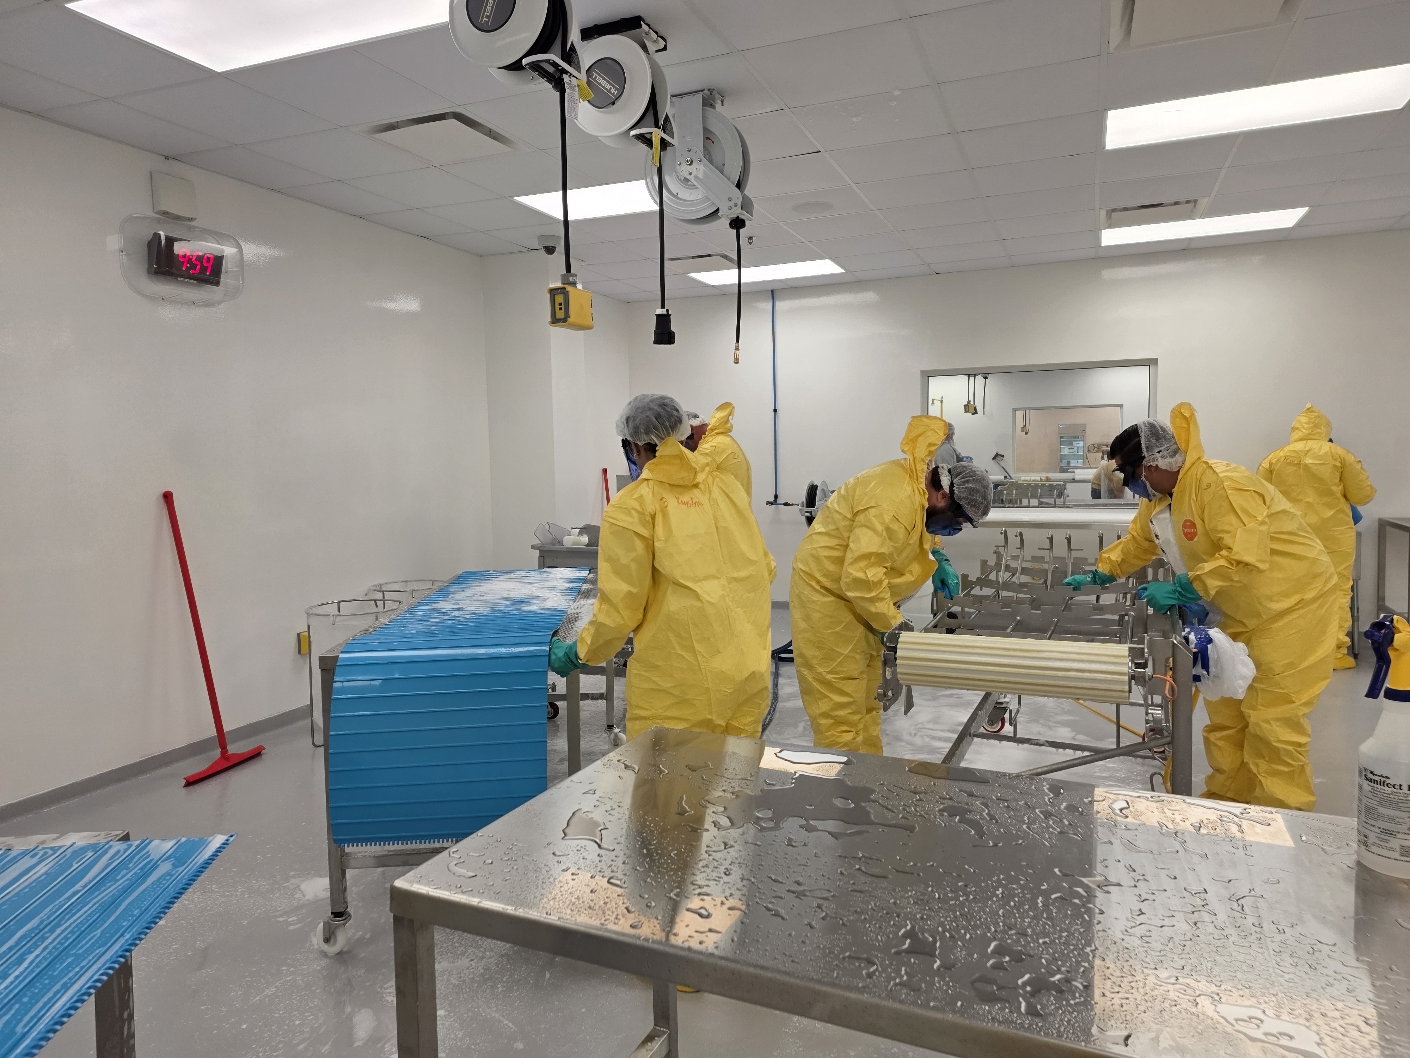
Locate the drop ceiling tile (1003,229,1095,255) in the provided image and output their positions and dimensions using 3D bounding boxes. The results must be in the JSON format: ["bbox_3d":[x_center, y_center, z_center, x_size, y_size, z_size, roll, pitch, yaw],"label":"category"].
[{"bbox_3d":[2.466,-2.036,6.684,0.605,0.020,0.605,1,5,22],"label":"drop ceiling tile"}]

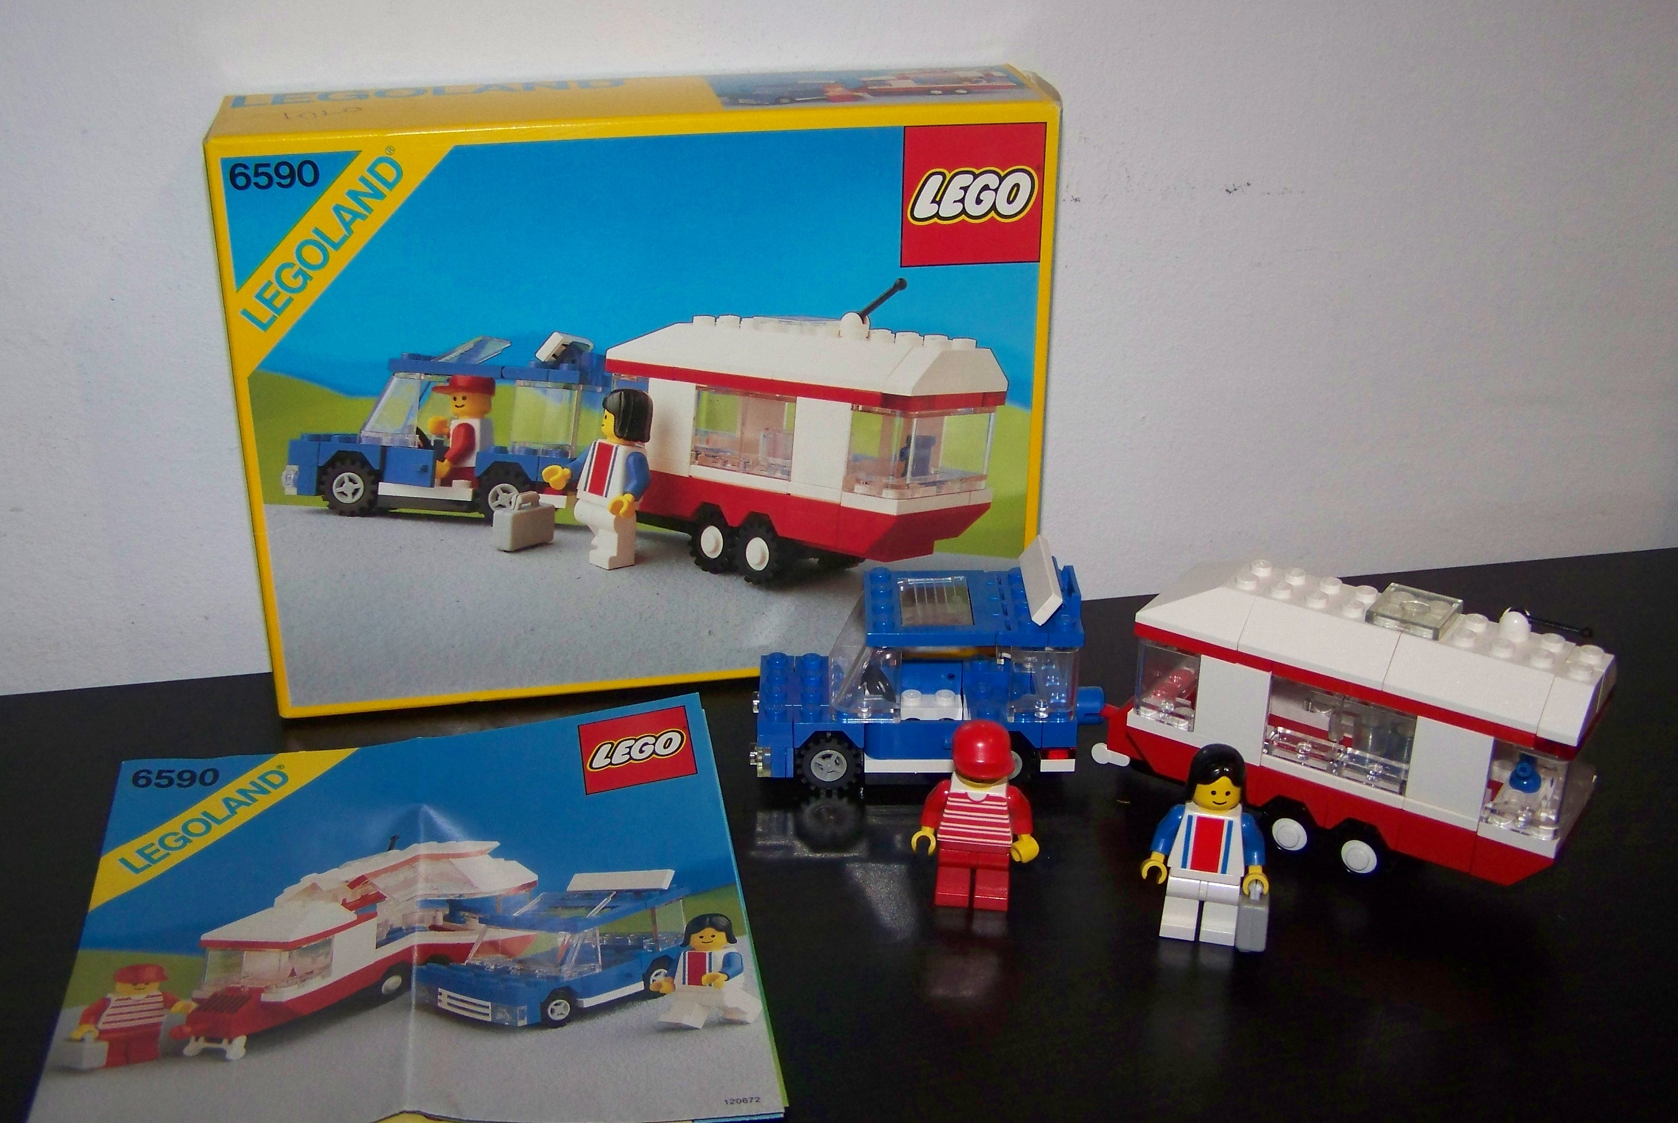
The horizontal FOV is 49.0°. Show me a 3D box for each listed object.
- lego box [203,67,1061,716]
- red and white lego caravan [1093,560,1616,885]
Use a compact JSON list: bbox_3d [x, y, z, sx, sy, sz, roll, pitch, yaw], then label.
[{"bbox_3d":[-0.049,-0.044,0.463,0.194,0.144,0.048,-5,25,-10],"label":"lego box"},{"bbox_3d":[0.106,0.031,0.397,0.111,0.064,0.034,16,29,30],"label":"red and white lego caravan"}]

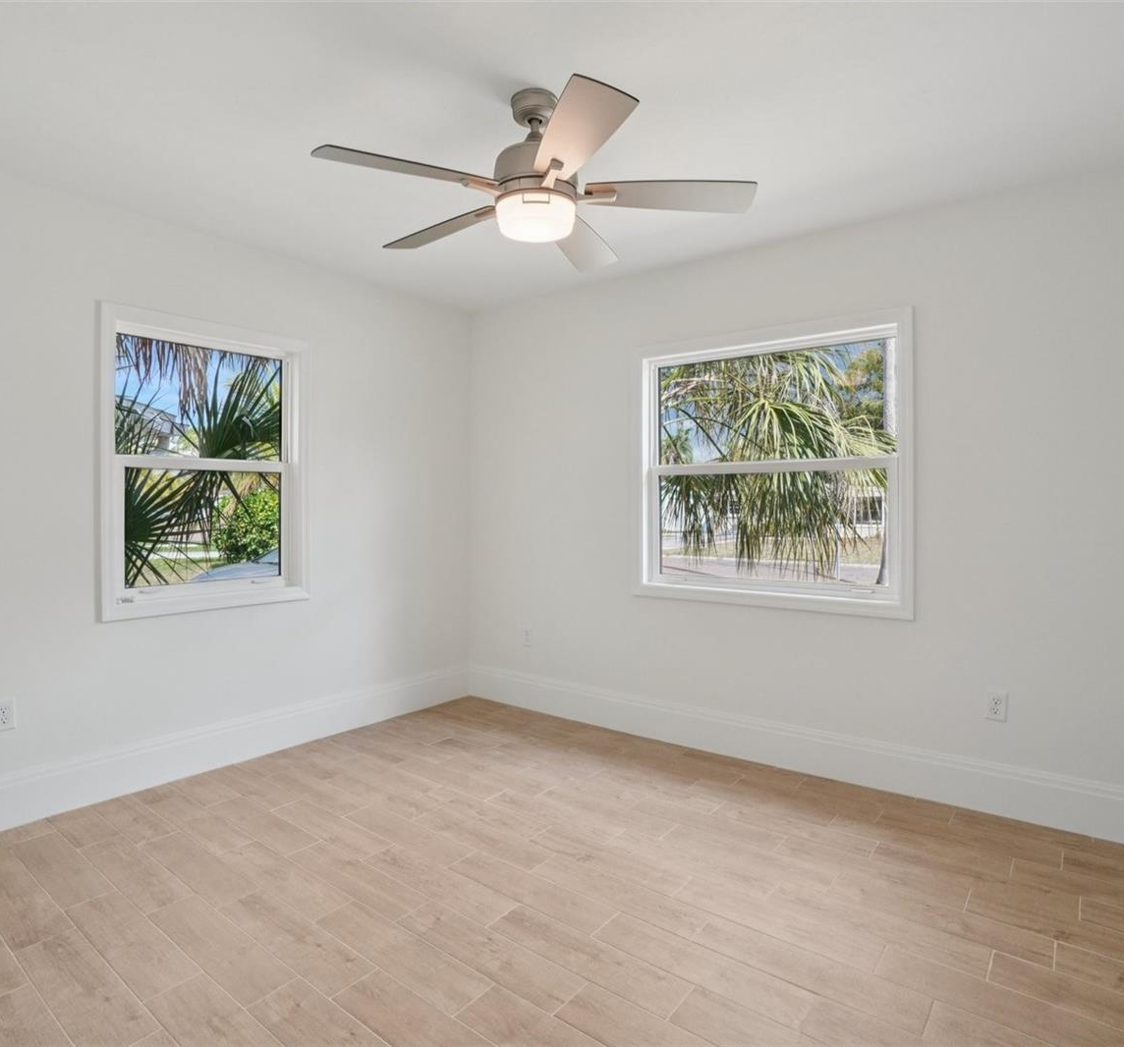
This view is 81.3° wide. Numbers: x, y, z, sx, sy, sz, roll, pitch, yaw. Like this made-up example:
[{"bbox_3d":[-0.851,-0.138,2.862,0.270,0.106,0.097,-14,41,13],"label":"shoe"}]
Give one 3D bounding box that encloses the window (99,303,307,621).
[{"bbox_3d":[-1.612,-0.258,3.035,0.110,1.300,0.900,1,1,39],"label":"window"}]

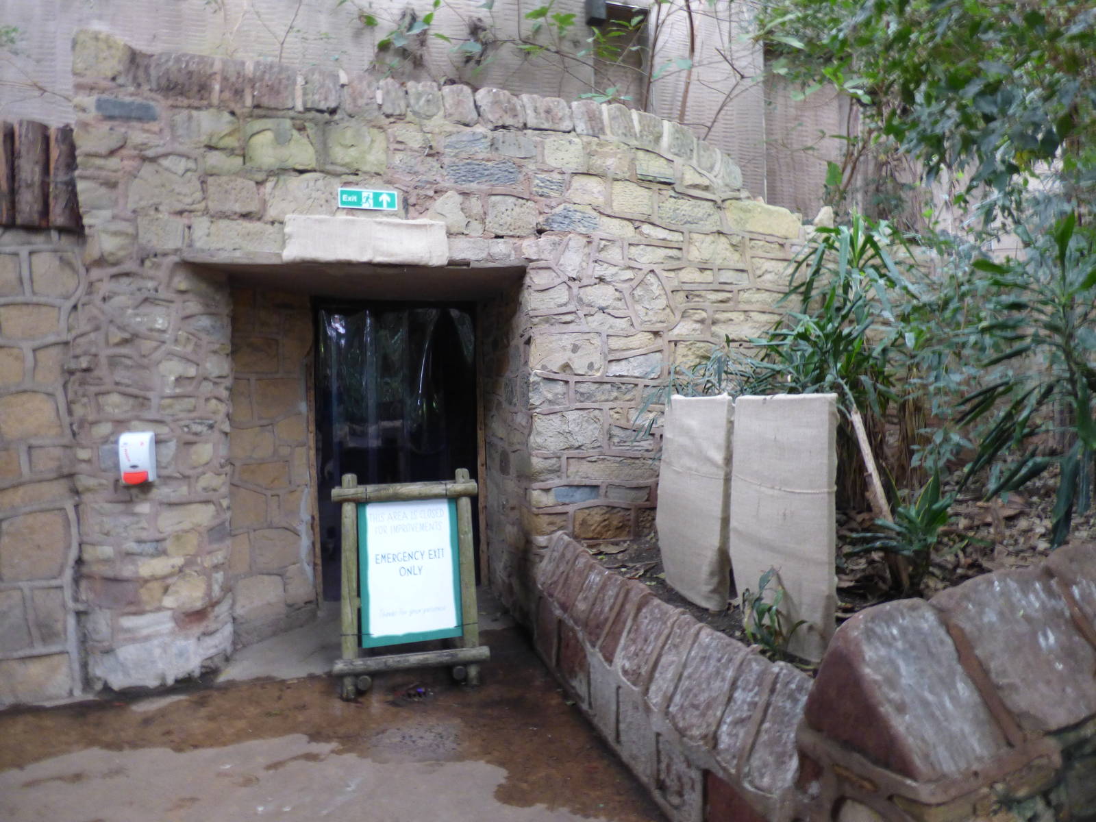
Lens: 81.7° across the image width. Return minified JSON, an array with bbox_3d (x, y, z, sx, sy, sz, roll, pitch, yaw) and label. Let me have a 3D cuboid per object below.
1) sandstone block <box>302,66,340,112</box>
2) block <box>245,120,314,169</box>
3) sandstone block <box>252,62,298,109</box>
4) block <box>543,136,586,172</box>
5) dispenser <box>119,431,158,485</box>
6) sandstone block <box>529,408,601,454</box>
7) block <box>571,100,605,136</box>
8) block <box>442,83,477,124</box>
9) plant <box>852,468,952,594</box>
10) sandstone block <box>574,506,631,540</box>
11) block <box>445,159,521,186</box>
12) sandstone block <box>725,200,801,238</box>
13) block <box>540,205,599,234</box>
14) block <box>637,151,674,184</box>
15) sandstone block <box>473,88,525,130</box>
[{"bbox_3d":[-1.204,-1.667,3.399,0.181,0.220,0.250,-1,1,-14],"label":"sandstone block"},{"bbox_3d":[-1.385,-1.361,3.312,0.338,0.236,0.140,-1,1,-14],"label":"block"},{"bbox_3d":[-1.420,-1.657,3.345,0.207,0.234,0.250,-1,1,-14],"label":"sandstone block"},{"bbox_3d":[0.071,-1.413,3.549,0.224,0.179,0.150,-1,2,-13],"label":"block"},{"bbox_3d":[-1.959,0.224,3.027,0.120,0.240,0.115,-1,1,-16],"label":"dispenser"},{"bbox_3d":[0.091,0.110,3.681,0.422,0.236,0.140,-1,1,-12],"label":"sandstone block"},{"bbox_3d":[0.186,-1.627,3.600,0.188,0.185,0.200,-1,2,-18],"label":"block"},{"bbox_3d":[-0.505,-1.673,3.553,0.186,0.201,0.200,-1,1,-14],"label":"block"},{"bbox_3d":[1.538,0.522,2.750,0.420,0.500,0.400,-1,1,0],"label":"plant"},{"bbox_3d":[0.303,0.645,3.729,0.337,0.178,0.130,-1,1,-12],"label":"sandstone block"},{"bbox_3d":[-0.370,-1.317,3.561,0.416,0.123,0.130,-1,1,-14],"label":"block"},{"bbox_3d":[1.381,-1.268,4.295,0.624,0.231,0.240,-2,1,-23],"label":"sandstone block"},{"bbox_3d":[0.108,-1.093,3.680,0.349,0.147,0.130,-1,1,-15],"label":"block"},{"bbox_3d":[0.585,-1.415,3.735,0.255,0.149,0.150,-1,2,-23],"label":"block"},{"bbox_3d":[-0.297,-1.675,3.627,0.269,0.221,0.250,-1,1,-14],"label":"sandstone block"}]

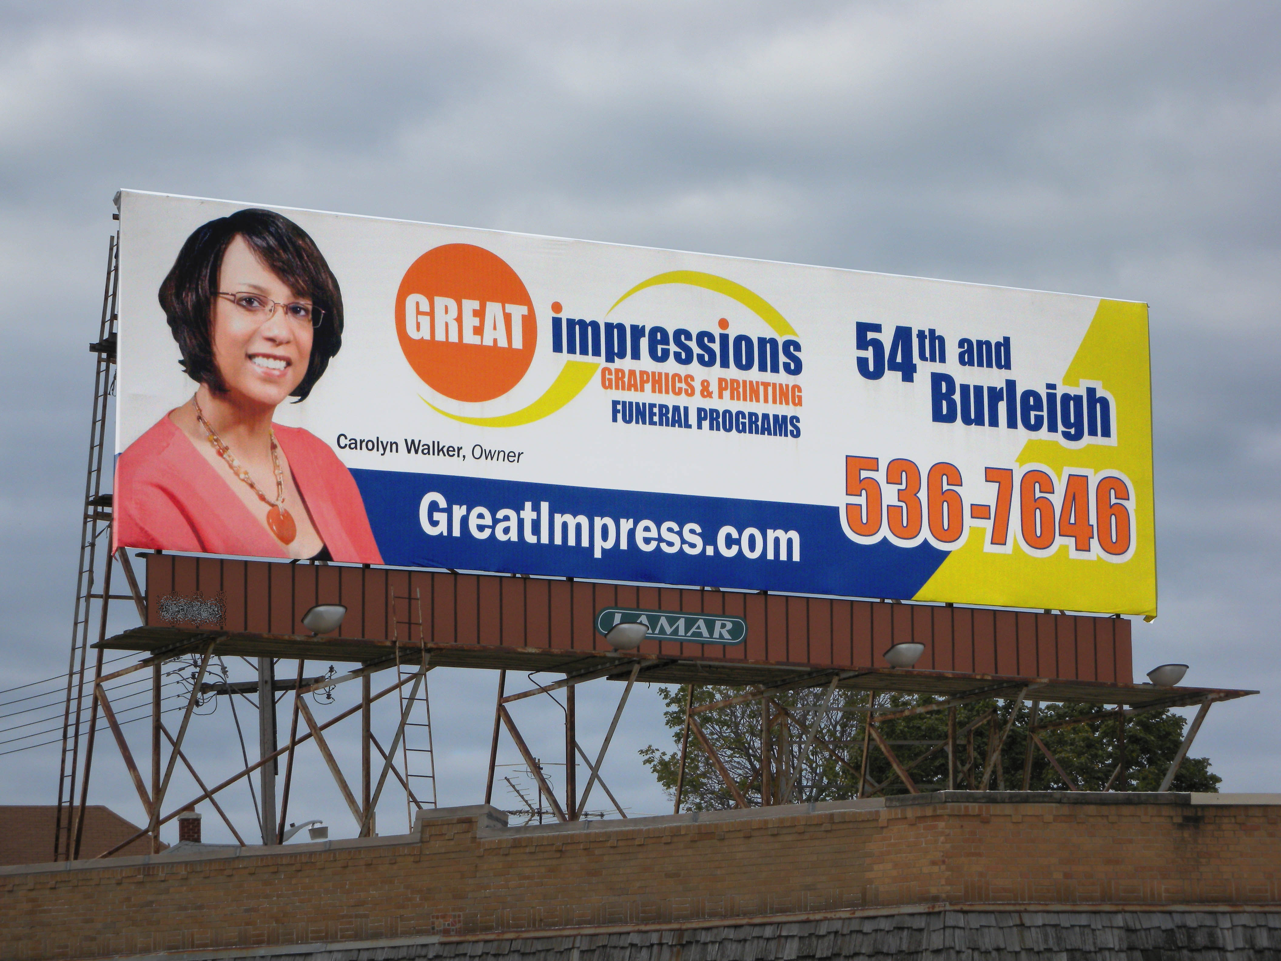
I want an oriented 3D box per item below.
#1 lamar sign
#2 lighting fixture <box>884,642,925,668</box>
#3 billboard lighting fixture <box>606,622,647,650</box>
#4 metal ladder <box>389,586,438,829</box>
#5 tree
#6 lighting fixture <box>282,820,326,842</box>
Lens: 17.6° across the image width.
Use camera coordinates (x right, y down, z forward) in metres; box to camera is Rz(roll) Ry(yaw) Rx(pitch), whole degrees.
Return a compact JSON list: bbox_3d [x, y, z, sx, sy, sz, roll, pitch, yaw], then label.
[{"bbox_3d":[0.387,1.817,51.660,2.140,0.390,0.050,5,-11,-27],"label":"lamar sign"},{"bbox_3d":[3.249,2.158,51.063,0.420,0.300,0.430,5,-11,-27],"label":"lighting fixture"},{"bbox_3d":[-0.167,1.851,49.293,0.420,0.300,0.430,5,-11,-27],"label":"billboard lighting fixture"},{"bbox_3d":[-2.577,2.854,47.651,0.360,3.400,0.050,5,-20,-27],"label":"metal ladder"},{"bbox_3d":[6.270,10.442,90.000,12.000,13.500,11.500,5,-11,-27],"label":"tree"},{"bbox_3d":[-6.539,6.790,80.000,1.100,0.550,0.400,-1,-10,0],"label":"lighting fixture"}]

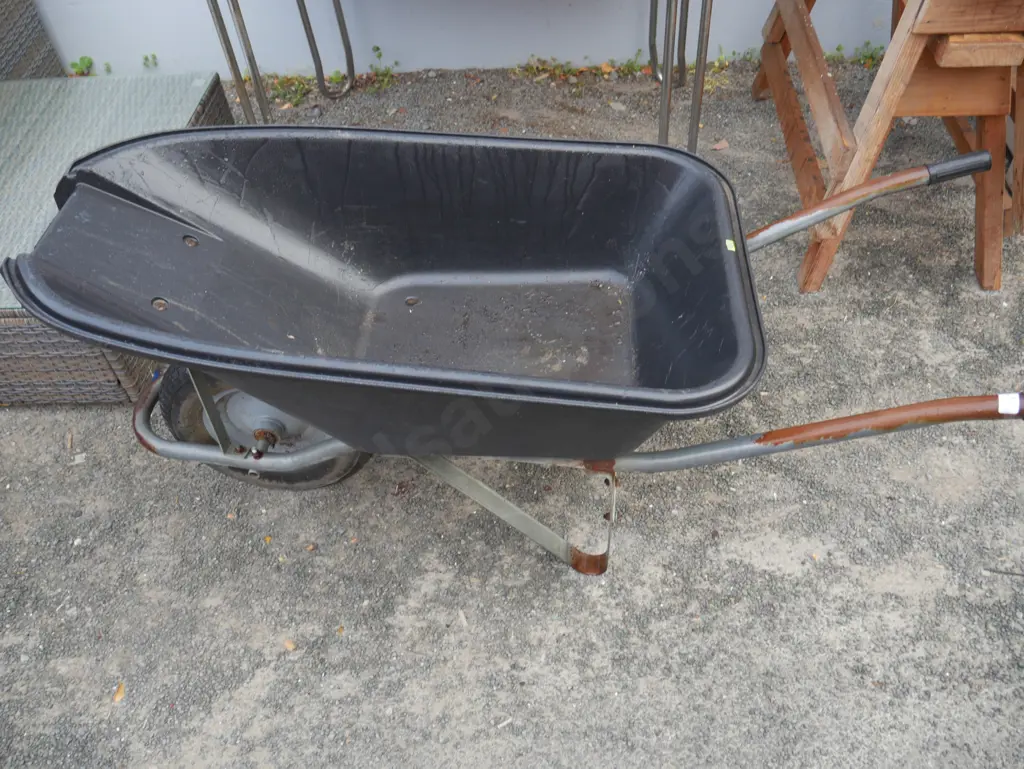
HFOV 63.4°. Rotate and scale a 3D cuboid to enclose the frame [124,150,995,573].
[{"bbox_3d":[0.048,0.000,1.430,1.507,0.522,0.621,0,44,5],"label":"frame"}]

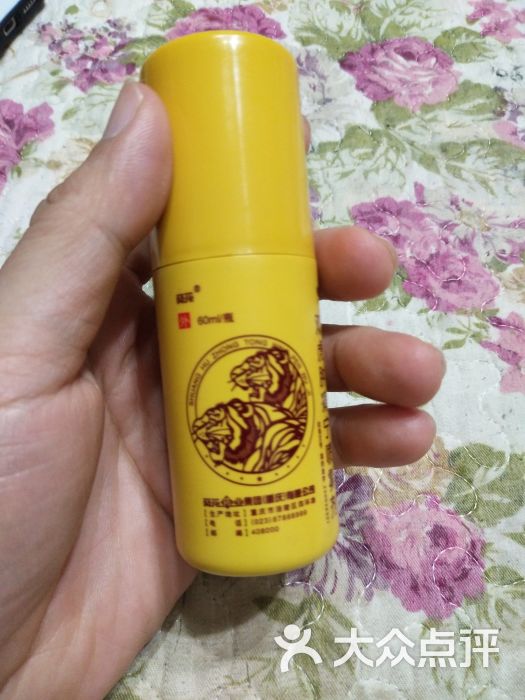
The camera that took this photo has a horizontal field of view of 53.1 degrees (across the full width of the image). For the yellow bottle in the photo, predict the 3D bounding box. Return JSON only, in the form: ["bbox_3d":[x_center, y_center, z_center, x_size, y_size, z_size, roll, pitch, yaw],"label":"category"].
[{"bbox_3d":[-0.005,-0.009,0.122,0.038,0.038,0.110,-5,91,-10],"label":"yellow bottle"}]

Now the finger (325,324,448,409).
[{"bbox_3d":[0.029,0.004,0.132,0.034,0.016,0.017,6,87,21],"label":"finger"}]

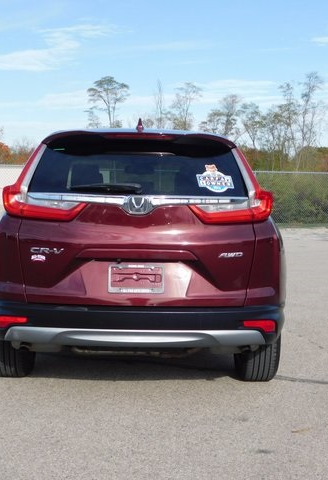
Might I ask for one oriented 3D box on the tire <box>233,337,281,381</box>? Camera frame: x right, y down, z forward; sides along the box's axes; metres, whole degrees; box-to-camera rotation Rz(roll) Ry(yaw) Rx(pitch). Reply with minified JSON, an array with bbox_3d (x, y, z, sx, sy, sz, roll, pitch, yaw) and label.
[{"bbox_3d":[0.620,0.577,5.580,0.240,0.738,0.738,1,3,-2],"label":"tire"}]

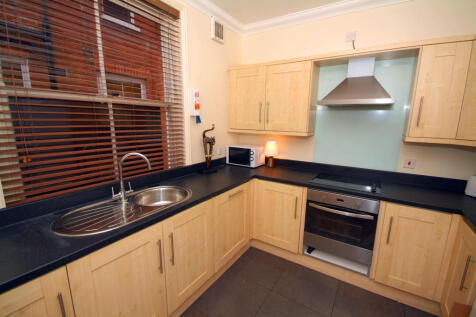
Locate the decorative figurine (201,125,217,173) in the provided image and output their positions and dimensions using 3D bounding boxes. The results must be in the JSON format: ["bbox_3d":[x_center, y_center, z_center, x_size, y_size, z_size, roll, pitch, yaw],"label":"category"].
[{"bbox_3d":[-0.324,-0.119,2.326,0.190,0.570,0.095,-1,10,-13],"label":"decorative figurine"}]

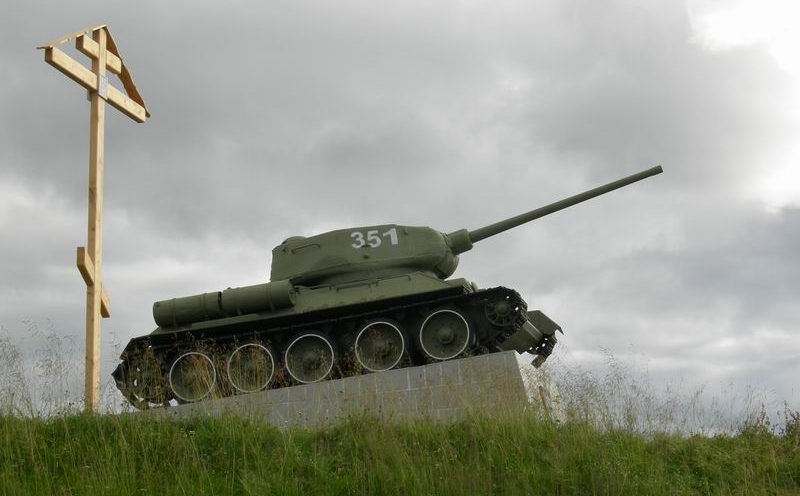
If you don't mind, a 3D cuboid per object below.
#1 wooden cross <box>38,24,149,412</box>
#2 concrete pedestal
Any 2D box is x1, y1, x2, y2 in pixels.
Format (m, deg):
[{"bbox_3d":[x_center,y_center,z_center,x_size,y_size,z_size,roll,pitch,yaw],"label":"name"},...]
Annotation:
[{"bbox_3d":[-4.314,-0.439,24.200,0.260,5.744,3.008,-6,-15,17],"label":"wooden cross"},{"bbox_3d":[-0.622,2.511,24.936,5.625,1.165,2.800,-5,-15,14],"label":"concrete pedestal"}]

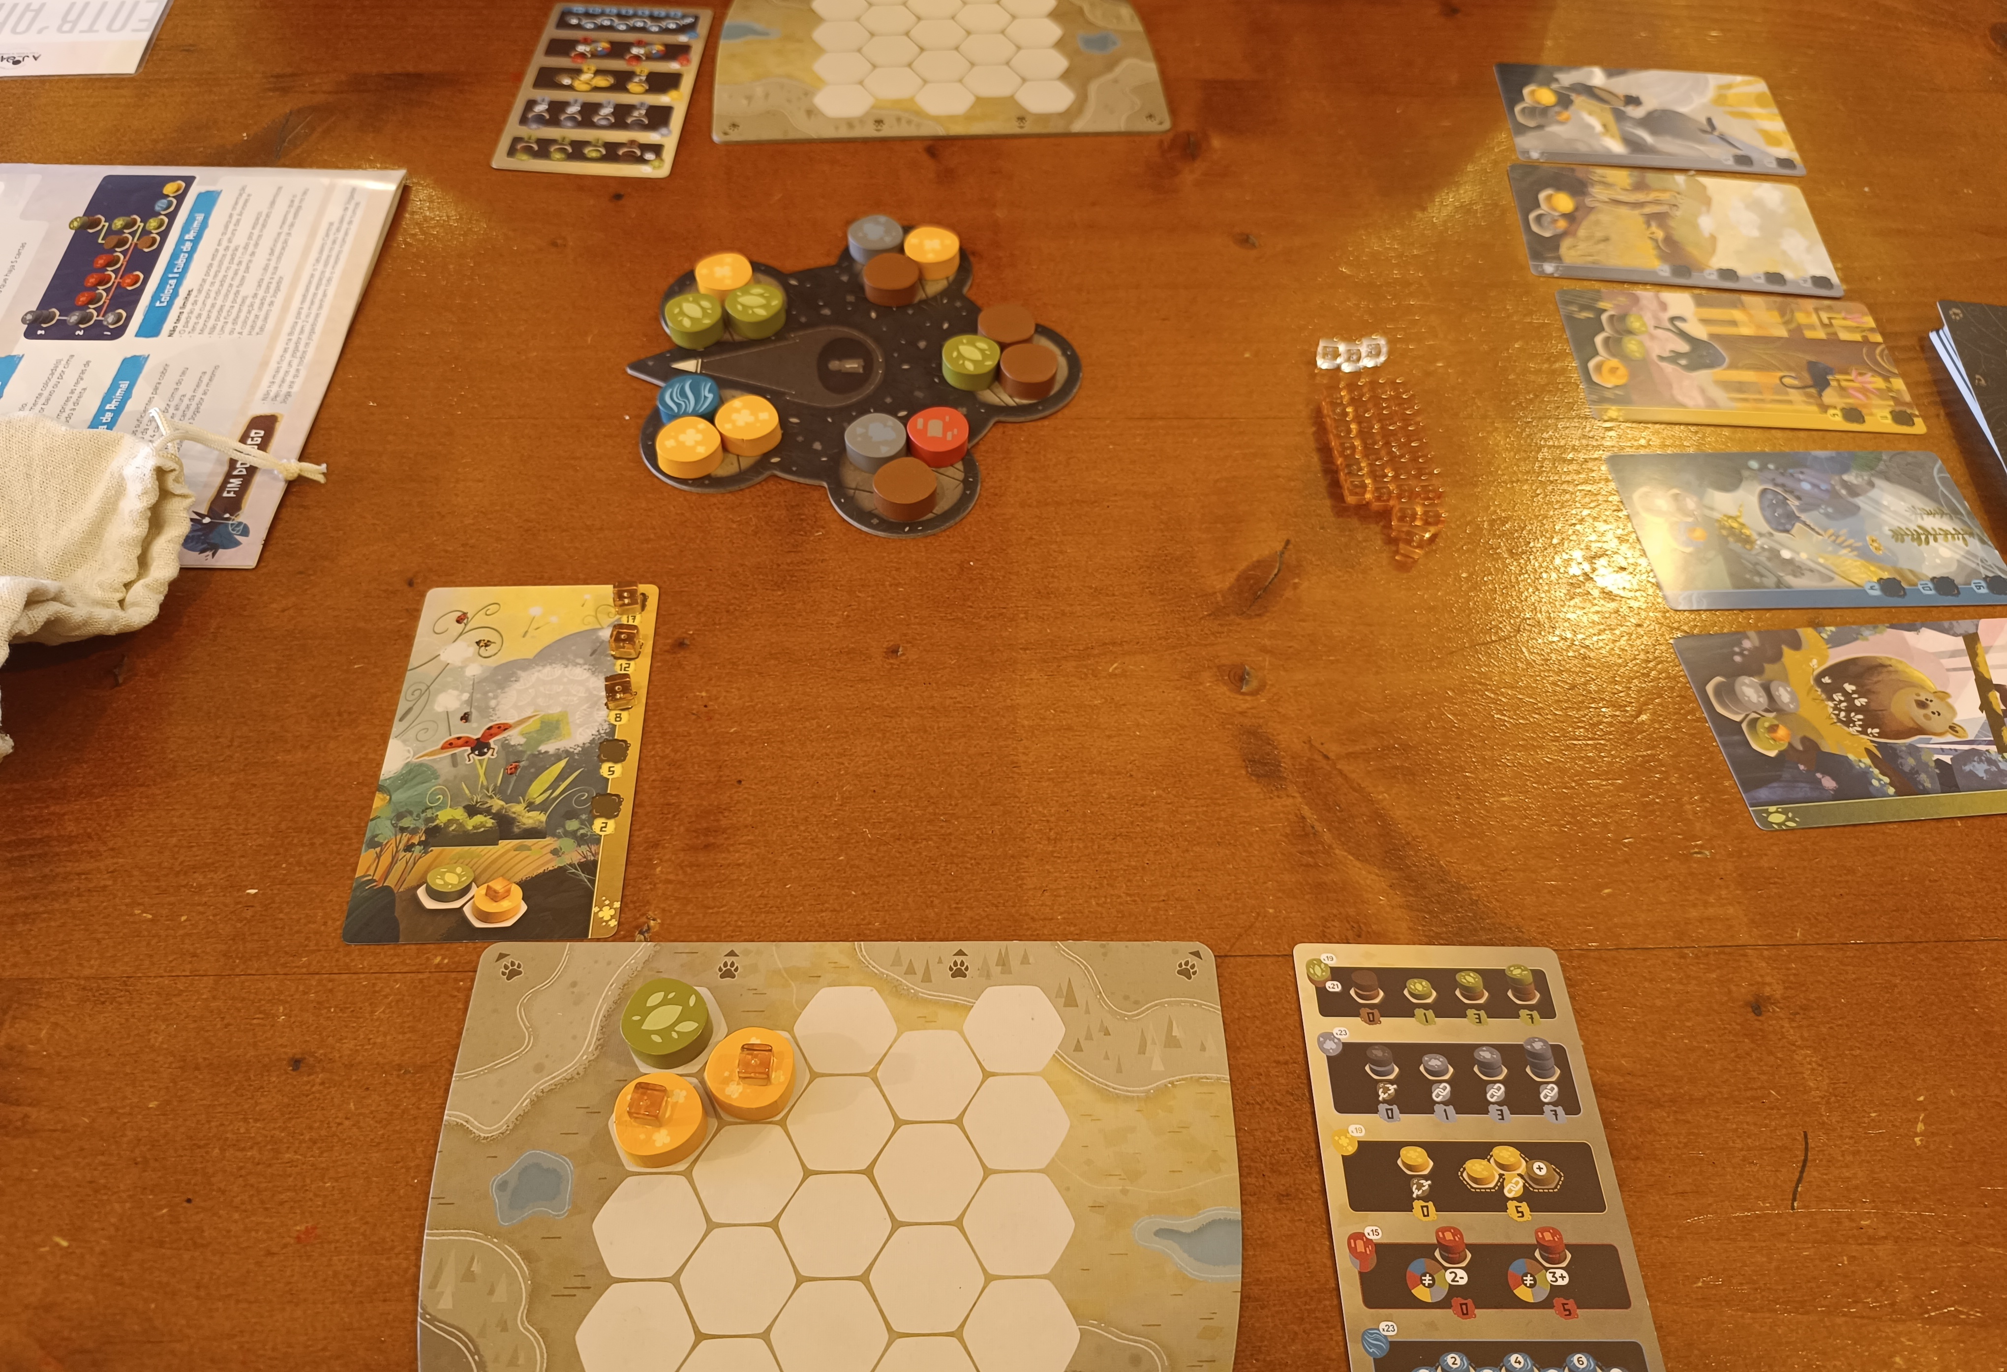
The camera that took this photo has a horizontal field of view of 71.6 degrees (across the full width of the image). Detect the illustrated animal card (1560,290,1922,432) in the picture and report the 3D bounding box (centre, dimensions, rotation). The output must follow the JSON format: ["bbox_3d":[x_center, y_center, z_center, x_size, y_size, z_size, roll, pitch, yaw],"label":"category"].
[{"bbox_3d":[0.269,-0.120,0.511,0.120,0.001,0.070,2,55,-1],"label":"illustrated animal card"}]

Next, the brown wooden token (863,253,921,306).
[{"bbox_3d":[-0.041,-0.149,0.512,0.020,0.008,0.020,1,55,-1],"label":"brown wooden token"}]

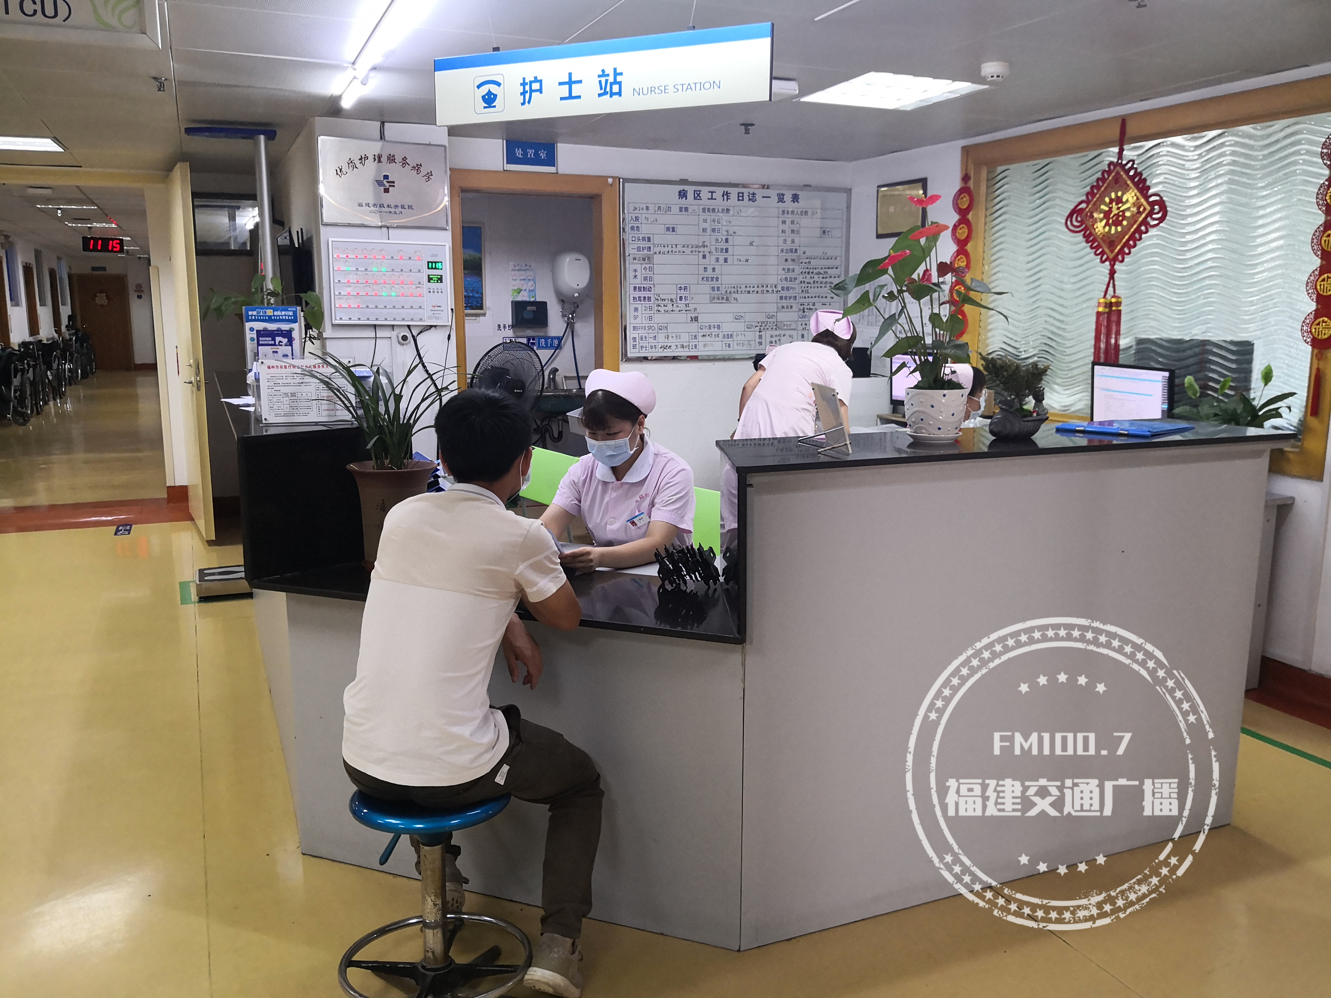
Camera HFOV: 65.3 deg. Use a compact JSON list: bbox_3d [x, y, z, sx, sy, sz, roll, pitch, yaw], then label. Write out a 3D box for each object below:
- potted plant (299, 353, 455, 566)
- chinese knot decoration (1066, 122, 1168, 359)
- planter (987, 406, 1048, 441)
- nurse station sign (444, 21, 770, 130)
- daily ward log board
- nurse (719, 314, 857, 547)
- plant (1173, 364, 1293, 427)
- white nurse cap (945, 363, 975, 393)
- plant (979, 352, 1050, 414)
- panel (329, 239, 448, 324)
[{"bbox_3d":[-0.745,-0.100,2.735,0.430,0.575,0.390,-3,10,-15],"label":"potted plant"},{"bbox_3d":[1.992,-1.121,4.660,0.040,1.110,0.530,-5,11,-24],"label":"chinese knot decoration"},{"bbox_3d":[0.893,-0.203,2.650,0.150,0.085,0.115,3,11,18],"label":"planter"},{"bbox_3d":[-0.201,-1.192,2.949,1.048,0.194,0.030,4,11,22],"label":"nurse station sign"},{"bbox_3d":[0.453,-1.354,6.239,1.500,1.020,0.040,-4,11,-21],"label":"daily ward log board"},{"bbox_3d":[0.530,-0.027,4.283,0.520,1.460,0.600,5,11,24],"label":"nurse"},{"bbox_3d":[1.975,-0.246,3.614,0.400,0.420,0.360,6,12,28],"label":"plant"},{"bbox_3d":[1.260,-0.529,4.550,0.165,0.135,0.180,-1,10,-9],"label":"white nurse cap"},{"bbox_3d":[0.888,-0.293,2.639,0.178,0.162,0.145,3,11,18],"label":"plant"},{"bbox_3d":[-1.337,-1.054,5.075,0.574,0.396,0.070,-5,11,-25],"label":"panel"}]

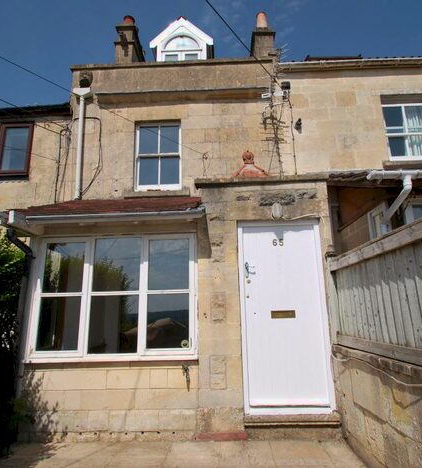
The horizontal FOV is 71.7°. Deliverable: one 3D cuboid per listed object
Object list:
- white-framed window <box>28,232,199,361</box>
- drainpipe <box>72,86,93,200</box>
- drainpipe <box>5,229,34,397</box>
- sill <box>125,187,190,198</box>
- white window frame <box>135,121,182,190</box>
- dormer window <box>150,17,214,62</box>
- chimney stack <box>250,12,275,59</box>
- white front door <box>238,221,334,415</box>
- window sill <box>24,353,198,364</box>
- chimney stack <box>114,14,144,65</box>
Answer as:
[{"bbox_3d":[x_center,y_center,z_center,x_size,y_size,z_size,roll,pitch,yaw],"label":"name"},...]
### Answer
[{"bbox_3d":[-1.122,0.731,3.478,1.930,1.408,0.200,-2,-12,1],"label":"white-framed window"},{"bbox_3d":[-2.221,-1.558,4.923,0.300,2.020,0.200,-1,-12,1],"label":"drainpipe"},{"bbox_3d":[-2.184,1.030,3.158,0.090,2.120,0.460,-1,-12,1],"label":"drainpipe"},{"bbox_3d":[-0.866,-0.632,4.799,1.060,0.140,0.180,-1,-12,1],"label":"sill"},{"bbox_3d":[-0.907,-1.352,5.069,0.800,1.290,0.110,-1,-12,1],"label":"white window frame"},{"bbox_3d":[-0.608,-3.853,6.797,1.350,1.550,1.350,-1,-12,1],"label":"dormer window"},{"bbox_3d":[1.387,-4.933,7.963,0.560,2.000,0.950,-1,-12,1],"label":"chimney stack"},{"bbox_3d":[0.831,0.887,3.355,0.958,2.104,0.100,-2,-12,1],"label":"white front door"},{"bbox_3d":[-1.107,1.379,3.247,1.948,0.058,0.130,-2,-12,1],"label":"window sill"},{"bbox_3d":[-2.176,-4.841,8.043,0.560,2.000,1.050,-1,-12,1],"label":"chimney stack"}]

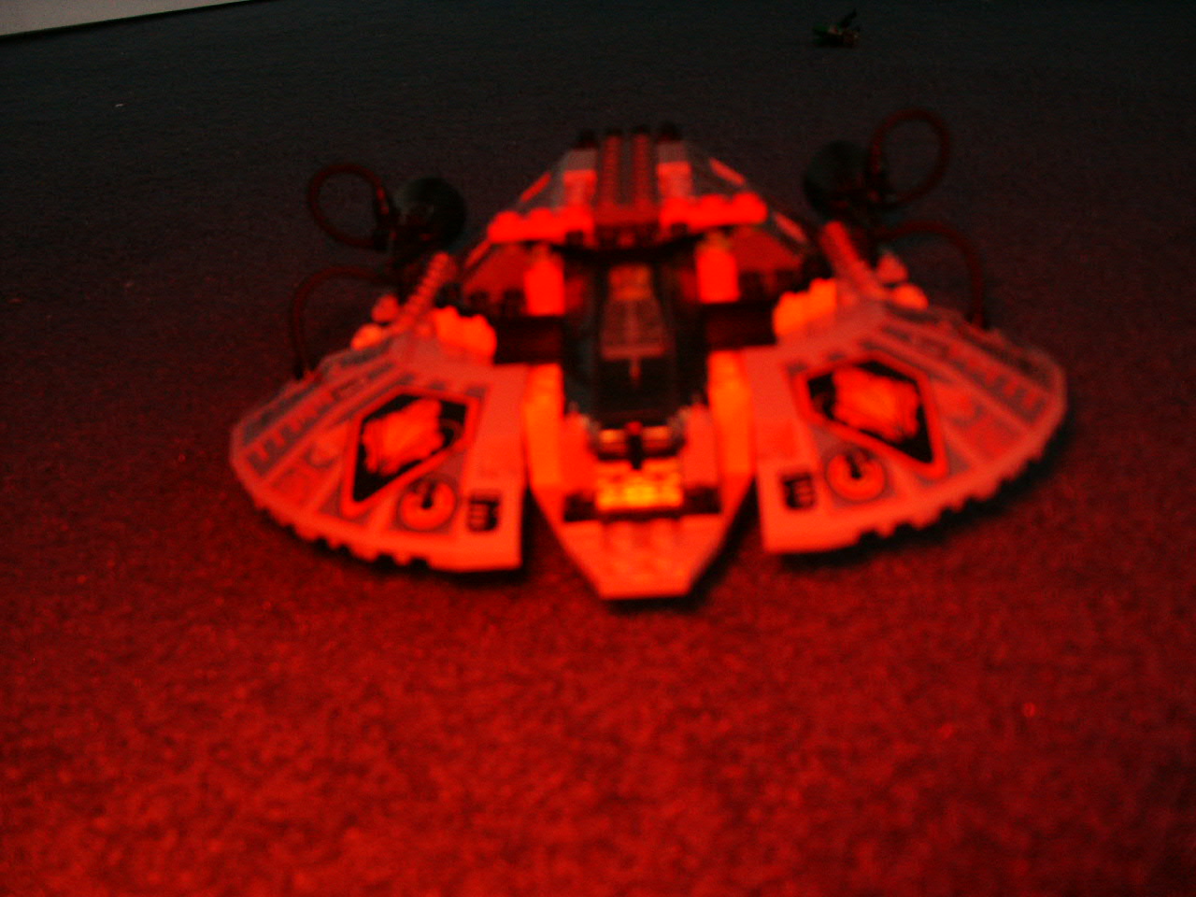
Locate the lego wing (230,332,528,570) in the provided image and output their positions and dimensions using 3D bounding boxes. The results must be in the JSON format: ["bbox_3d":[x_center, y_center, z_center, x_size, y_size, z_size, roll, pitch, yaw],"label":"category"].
[{"bbox_3d":[-0.054,-0.002,0.276,0.080,0.023,0.080,-4,27,3],"label":"lego wing"}]

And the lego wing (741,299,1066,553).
[{"bbox_3d":[0.072,-0.010,0.269,0.080,0.023,0.080,-4,27,3],"label":"lego wing"}]

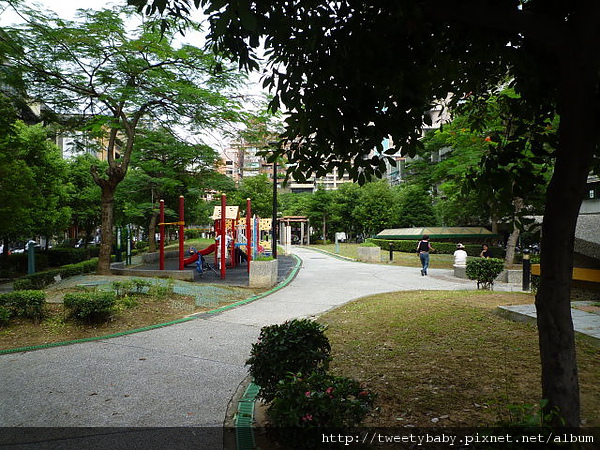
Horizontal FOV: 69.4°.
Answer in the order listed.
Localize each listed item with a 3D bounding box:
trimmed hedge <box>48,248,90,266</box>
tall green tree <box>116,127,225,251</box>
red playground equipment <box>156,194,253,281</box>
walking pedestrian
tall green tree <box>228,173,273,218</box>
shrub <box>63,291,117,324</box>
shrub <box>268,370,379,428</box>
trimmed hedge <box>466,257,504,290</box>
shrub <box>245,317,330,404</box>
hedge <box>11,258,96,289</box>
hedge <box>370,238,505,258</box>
[{"bbox_3d":[-11.754,1.643,22.010,2.200,0.880,1.100,0,-1,0],"label":"trimmed hedge"},{"bbox_3d":[-8.368,-2.085,28.094,6.700,7.800,6.200,0,-1,0],"label":"tall green tree"},{"bbox_3d":[-3.693,0.455,17.333,3.600,3.050,3.800,0,-1,-6],"label":"red playground equipment"},{"bbox_3d":[4.808,1.175,16.617,0.620,1.580,0.500,0,-1,12],"label":"walking pedestrian"},{"bbox_3d":[-4.113,-1.010,36.075,4.200,6.800,4.200,0,-1,0],"label":"tall green tree"},{"bbox_3d":[-4.081,1.555,8.405,0.970,0.460,0.750,0,-1,-7],"label":"shrub"},{"bbox_3d":[0.180,1.451,3.675,0.900,0.460,0.720,0,-1,0],"label":"shrub"},{"bbox_3d":[5.309,1.422,12.410,1.000,0.900,0.850,0,-1,0],"label":"trimmed hedge"},{"bbox_3d":[-0.110,1.326,4.378,0.840,0.740,0.750,0,-1,0],"label":"shrub"},{"bbox_3d":[-8.400,1.690,15.505,0.850,0.500,6.400,0,-1,-13],"label":"hedge"},{"bbox_3d":[8.800,1.543,30.216,1.100,0.880,11.000,1,-2,-34],"label":"hedge"}]

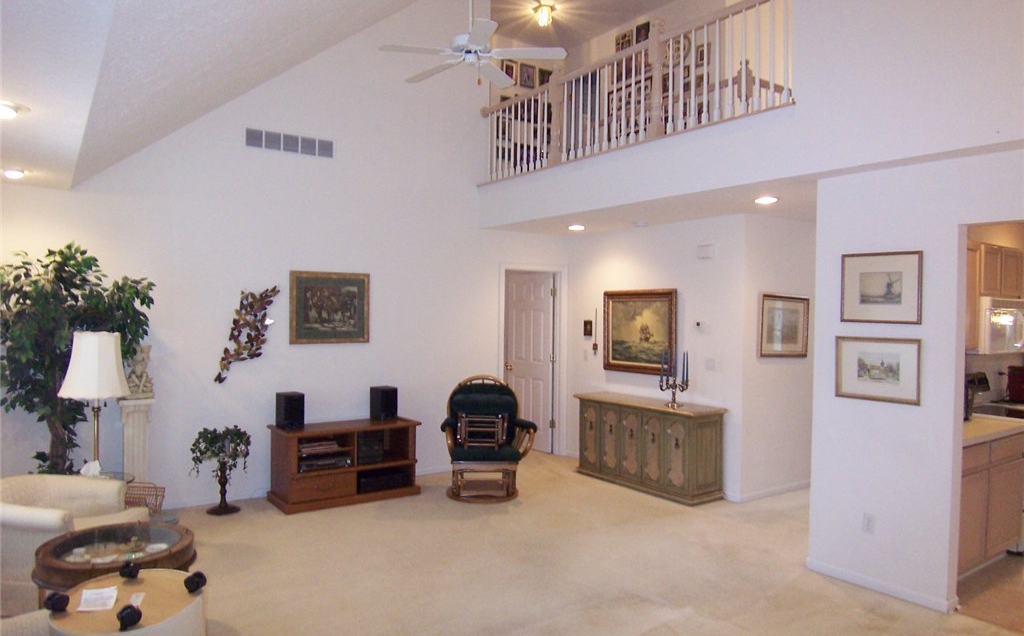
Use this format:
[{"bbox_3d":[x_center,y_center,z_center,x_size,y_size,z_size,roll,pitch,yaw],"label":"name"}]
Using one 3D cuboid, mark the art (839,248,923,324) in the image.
[{"bbox_3d":[2.137,-0.173,3.958,0.025,0.405,0.455,0,1,-35],"label":"art"}]

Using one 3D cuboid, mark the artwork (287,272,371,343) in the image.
[{"bbox_3d":[-1.605,-0.084,6.017,0.721,0.626,0.035,1,1,-36],"label":"artwork"}]

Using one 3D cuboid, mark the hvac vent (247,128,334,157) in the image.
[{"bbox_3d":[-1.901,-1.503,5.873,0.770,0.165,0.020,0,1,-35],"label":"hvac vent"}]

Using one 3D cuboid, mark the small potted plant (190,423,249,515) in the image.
[{"bbox_3d":[-2.230,1.165,5.252,0.460,0.680,0.440,1,1,-36],"label":"small potted plant"}]

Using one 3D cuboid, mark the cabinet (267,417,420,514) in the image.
[{"bbox_3d":[-1.396,1.205,5.734,1.155,0.607,0.525,1,1,-36],"label":"cabinet"}]

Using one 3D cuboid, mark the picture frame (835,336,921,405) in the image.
[{"bbox_3d":[2.124,0.301,3.973,0.025,0.365,0.485,0,1,-35],"label":"picture frame"}]

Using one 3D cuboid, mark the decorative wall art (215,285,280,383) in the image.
[{"bbox_3d":[-2.166,0.131,5.591,0.510,0.793,0.060,1,1,-36],"label":"decorative wall art"}]

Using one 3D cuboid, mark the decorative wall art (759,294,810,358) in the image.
[{"bbox_3d":[2.415,0.083,6.042,0.727,0.533,0.038,1,1,-36],"label":"decorative wall art"}]

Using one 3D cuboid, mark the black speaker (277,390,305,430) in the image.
[{"bbox_3d":[-1.828,0.767,5.614,0.162,0.282,0.210,0,1,-36],"label":"black speaker"}]

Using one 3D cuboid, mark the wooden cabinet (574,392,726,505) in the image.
[{"bbox_3d":[1.232,1.166,6.304,0.465,0.756,1.475,1,1,-36],"label":"wooden cabinet"}]

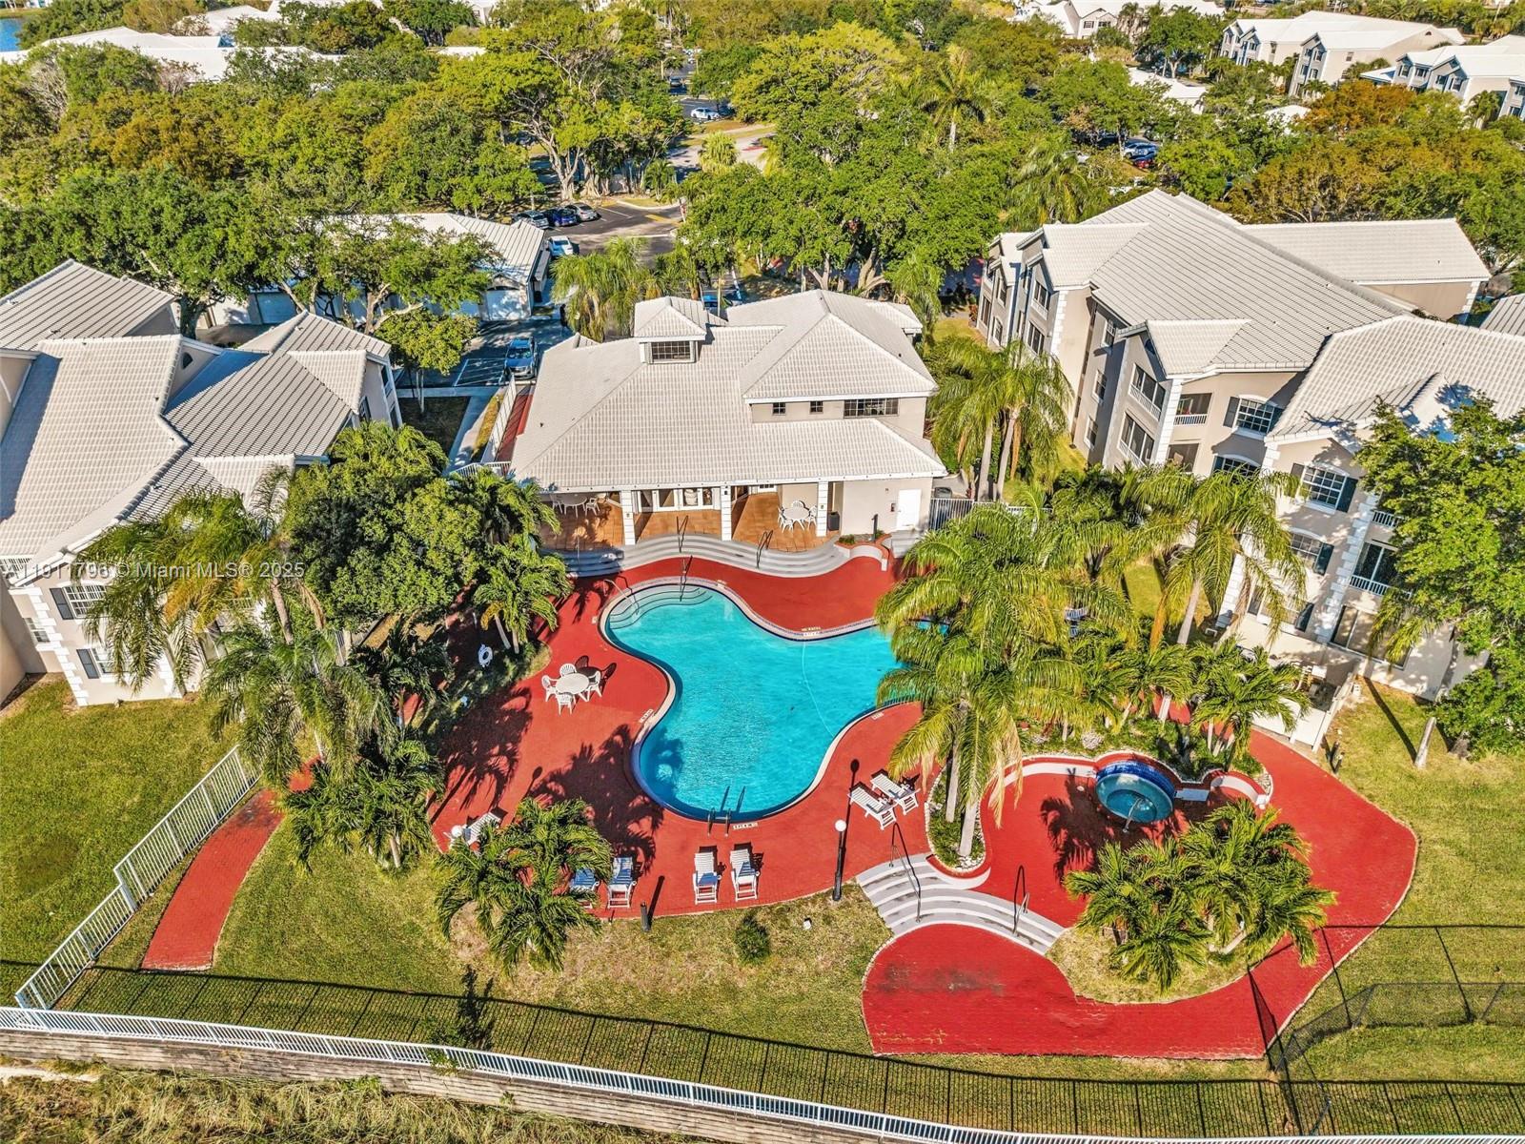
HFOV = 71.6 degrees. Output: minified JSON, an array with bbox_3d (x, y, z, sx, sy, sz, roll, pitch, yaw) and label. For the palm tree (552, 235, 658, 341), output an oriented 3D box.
[{"bbox_3d":[-9.565,-14.857,61.867,5.500,8.000,5.500,0,33,0],"label":"palm tree"}]

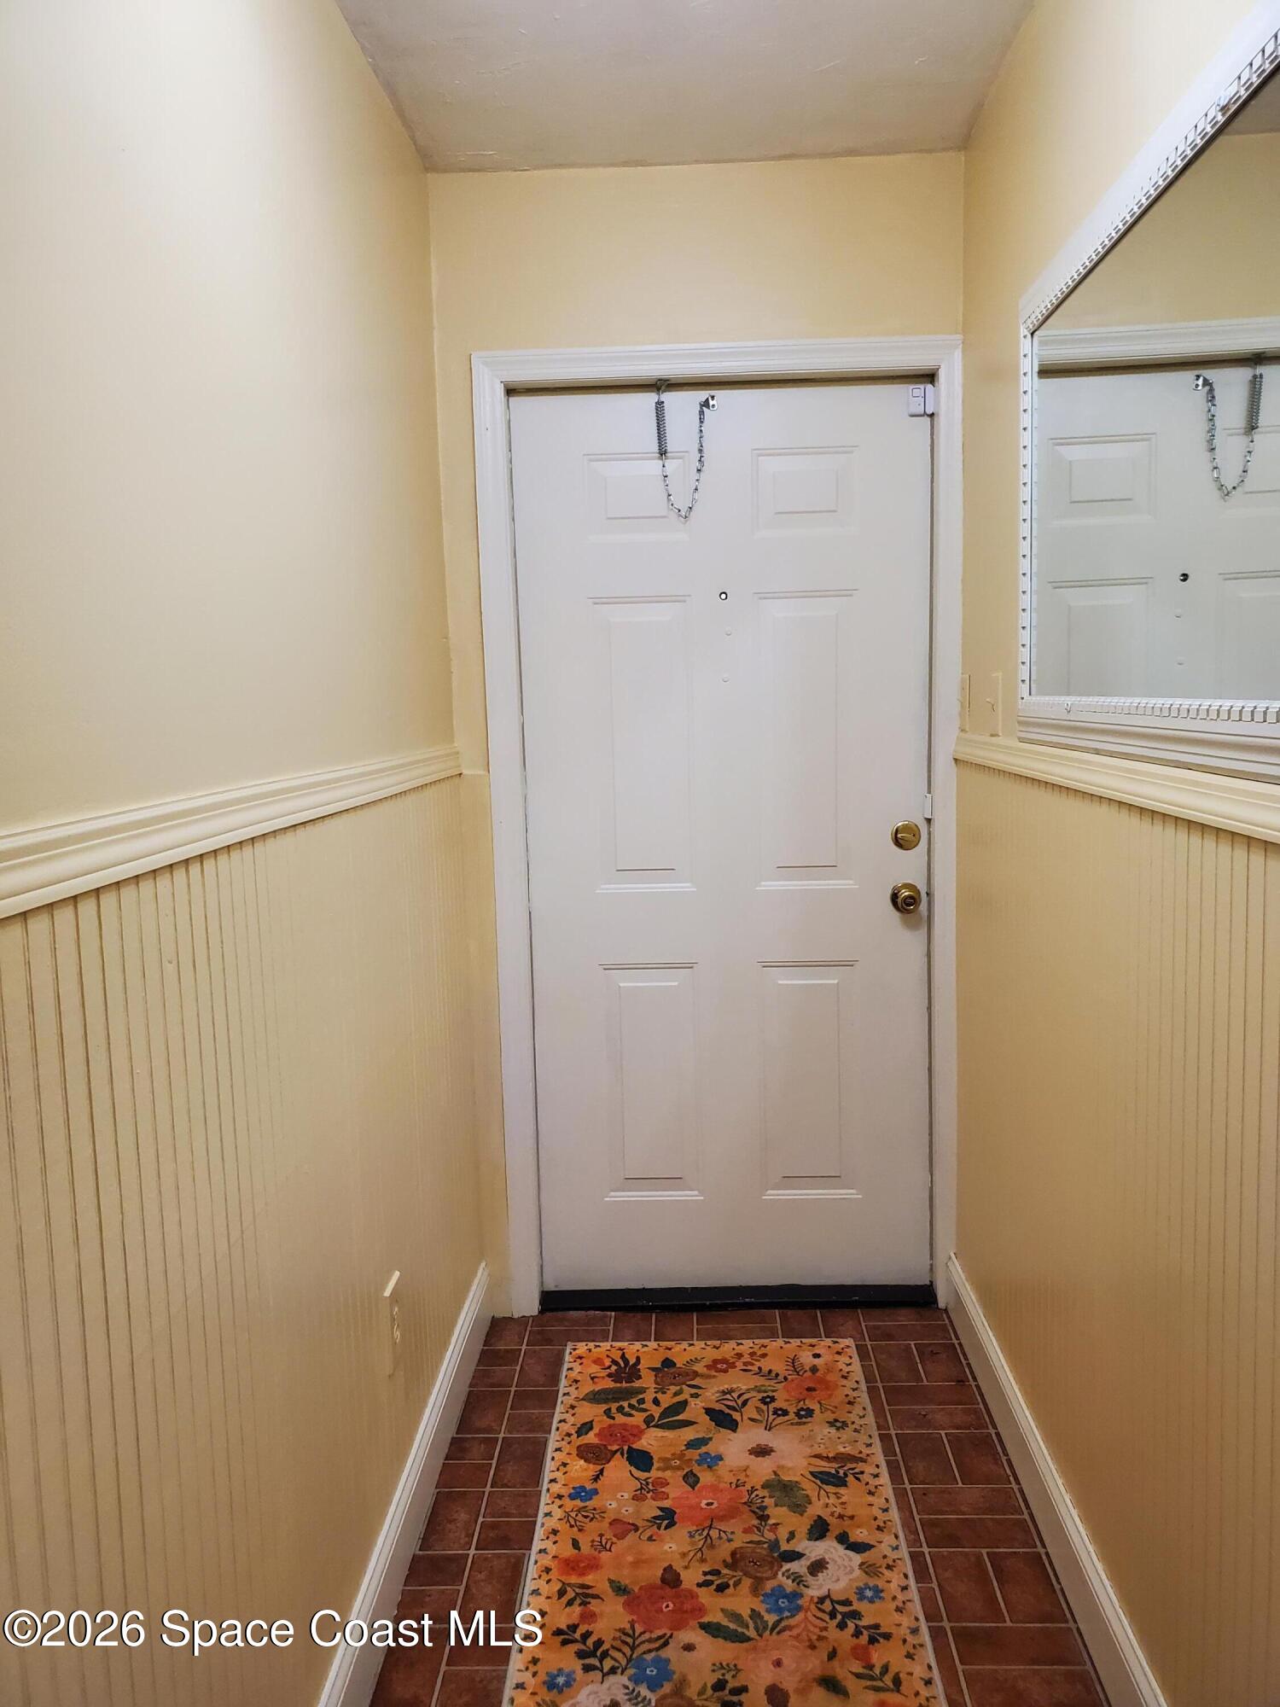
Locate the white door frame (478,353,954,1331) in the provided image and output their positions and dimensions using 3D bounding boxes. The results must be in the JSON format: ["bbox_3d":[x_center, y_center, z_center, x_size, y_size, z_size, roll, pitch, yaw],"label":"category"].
[{"bbox_3d":[0.192,-0.011,2.896,1.029,2.148,0.125,-1,7,2],"label":"white door frame"}]

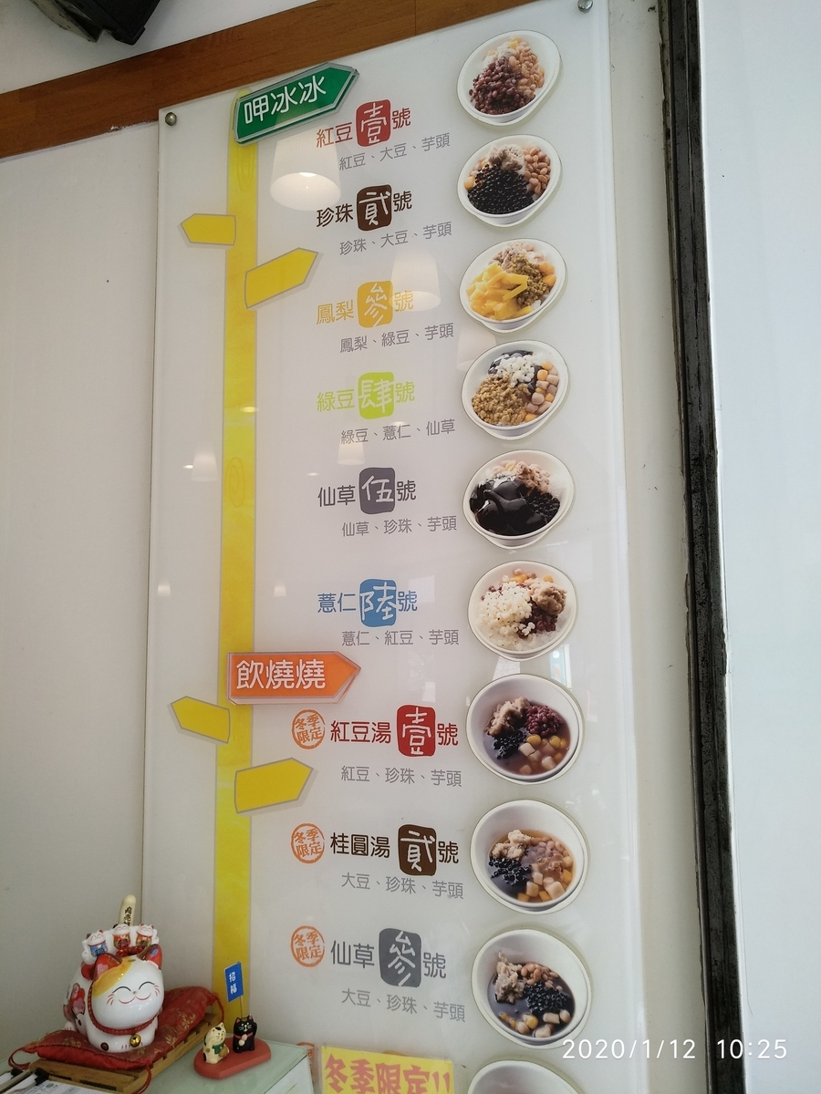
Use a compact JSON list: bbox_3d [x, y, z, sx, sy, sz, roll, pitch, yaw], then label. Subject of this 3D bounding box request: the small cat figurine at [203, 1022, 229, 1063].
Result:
[{"bbox_3d":[-0.237,0.605,0.852,0.029,0.035,0.031,-4,-6,33],"label":"small cat figurine"}]

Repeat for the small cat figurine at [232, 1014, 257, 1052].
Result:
[{"bbox_3d":[-0.206,0.606,0.870,0.030,0.035,0.024,2,-5,-26],"label":"small cat figurine"}]

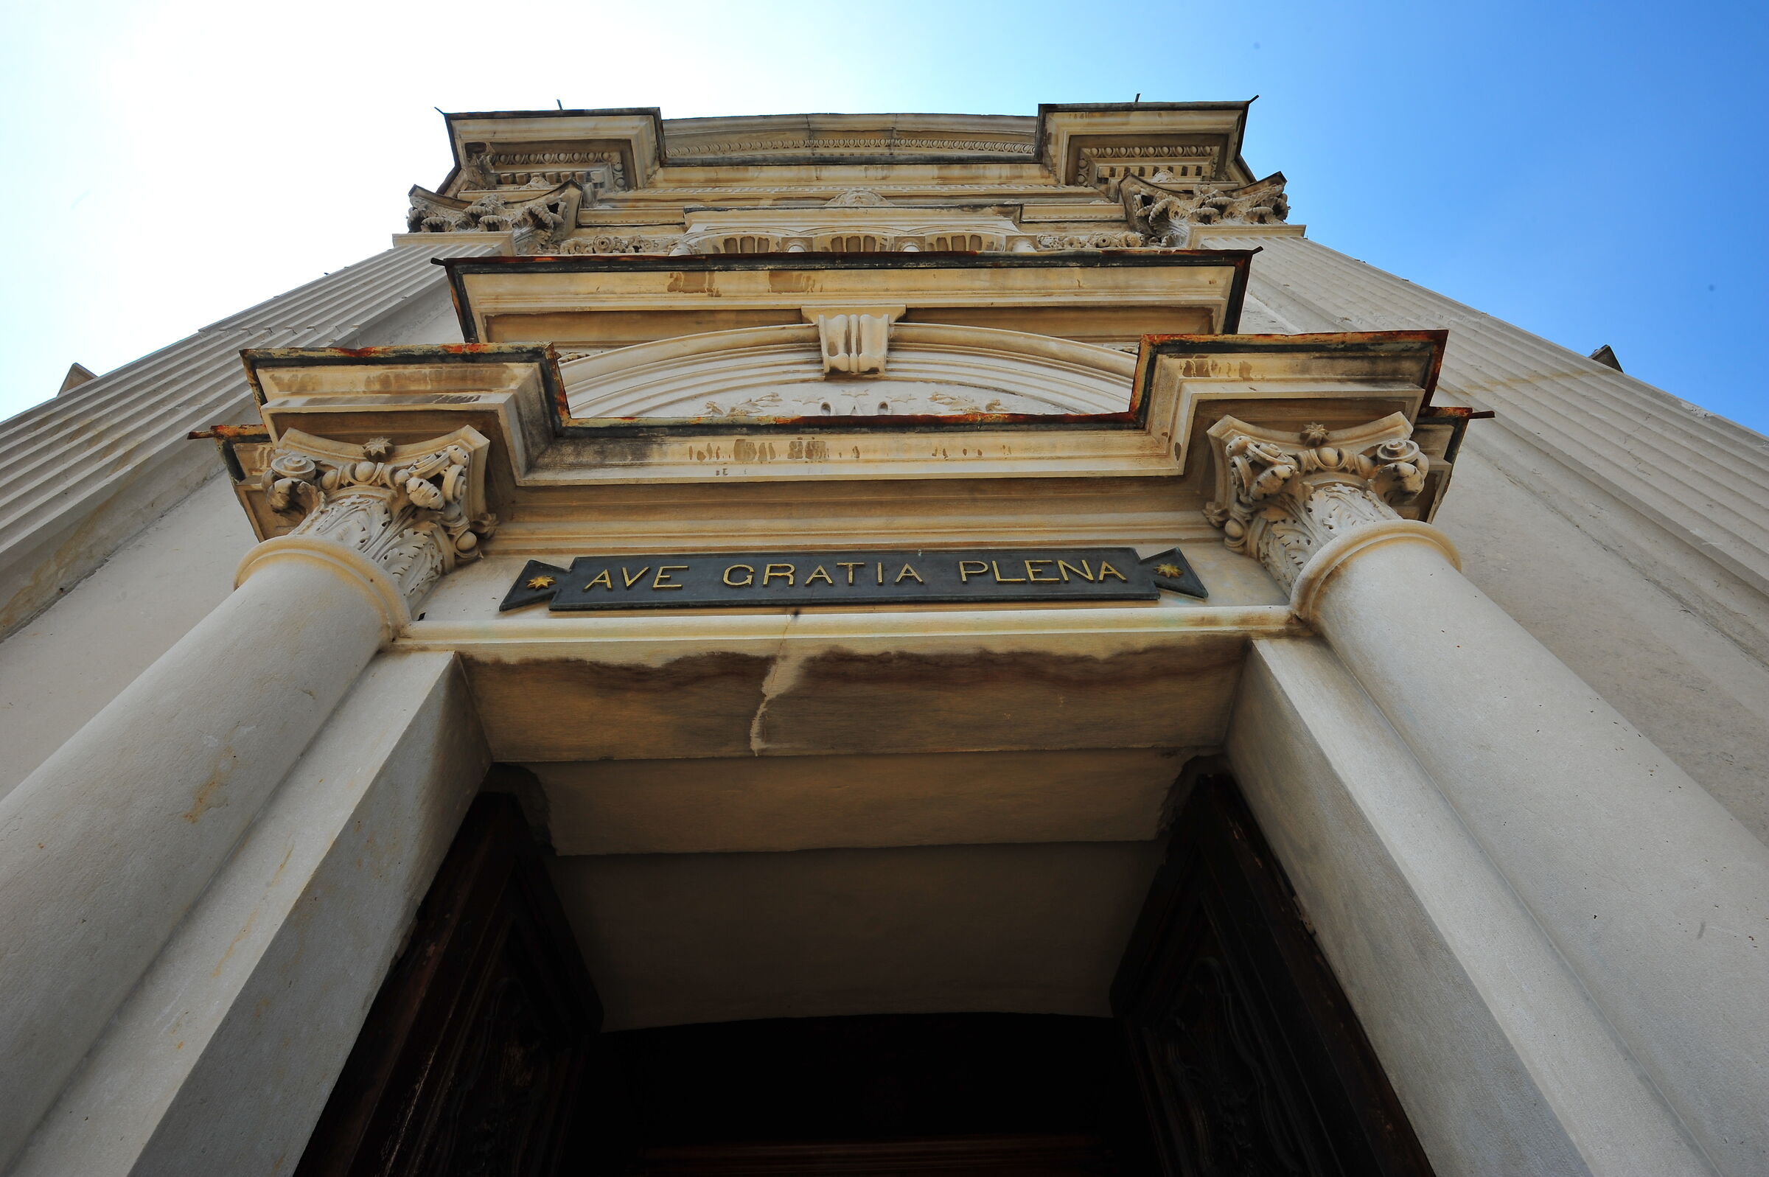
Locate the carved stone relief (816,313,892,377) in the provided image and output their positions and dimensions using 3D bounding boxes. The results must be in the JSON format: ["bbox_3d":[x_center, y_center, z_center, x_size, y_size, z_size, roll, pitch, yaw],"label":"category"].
[{"bbox_3d":[-0.111,-0.891,3.224,0.291,0.483,0.128,-1,-57,-2],"label":"carved stone relief"}]

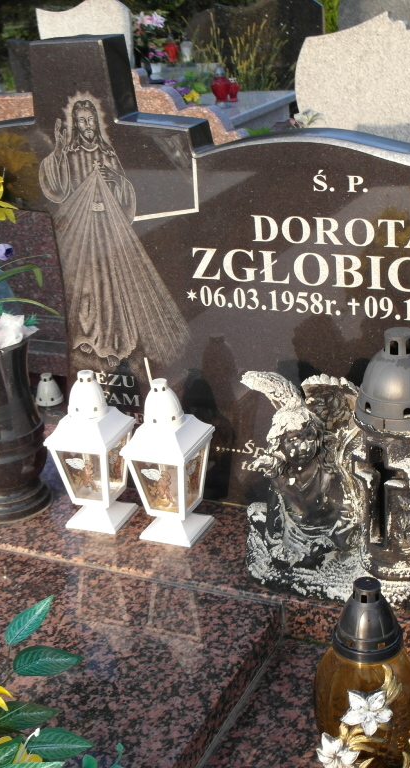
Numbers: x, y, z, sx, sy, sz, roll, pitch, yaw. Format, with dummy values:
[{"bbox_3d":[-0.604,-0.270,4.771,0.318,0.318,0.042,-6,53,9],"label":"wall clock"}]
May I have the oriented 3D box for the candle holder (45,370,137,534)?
[{"bbox_3d":[-0.155,0.087,1.489,0.097,0.222,0.097,7,24,28],"label":"candle holder"}]

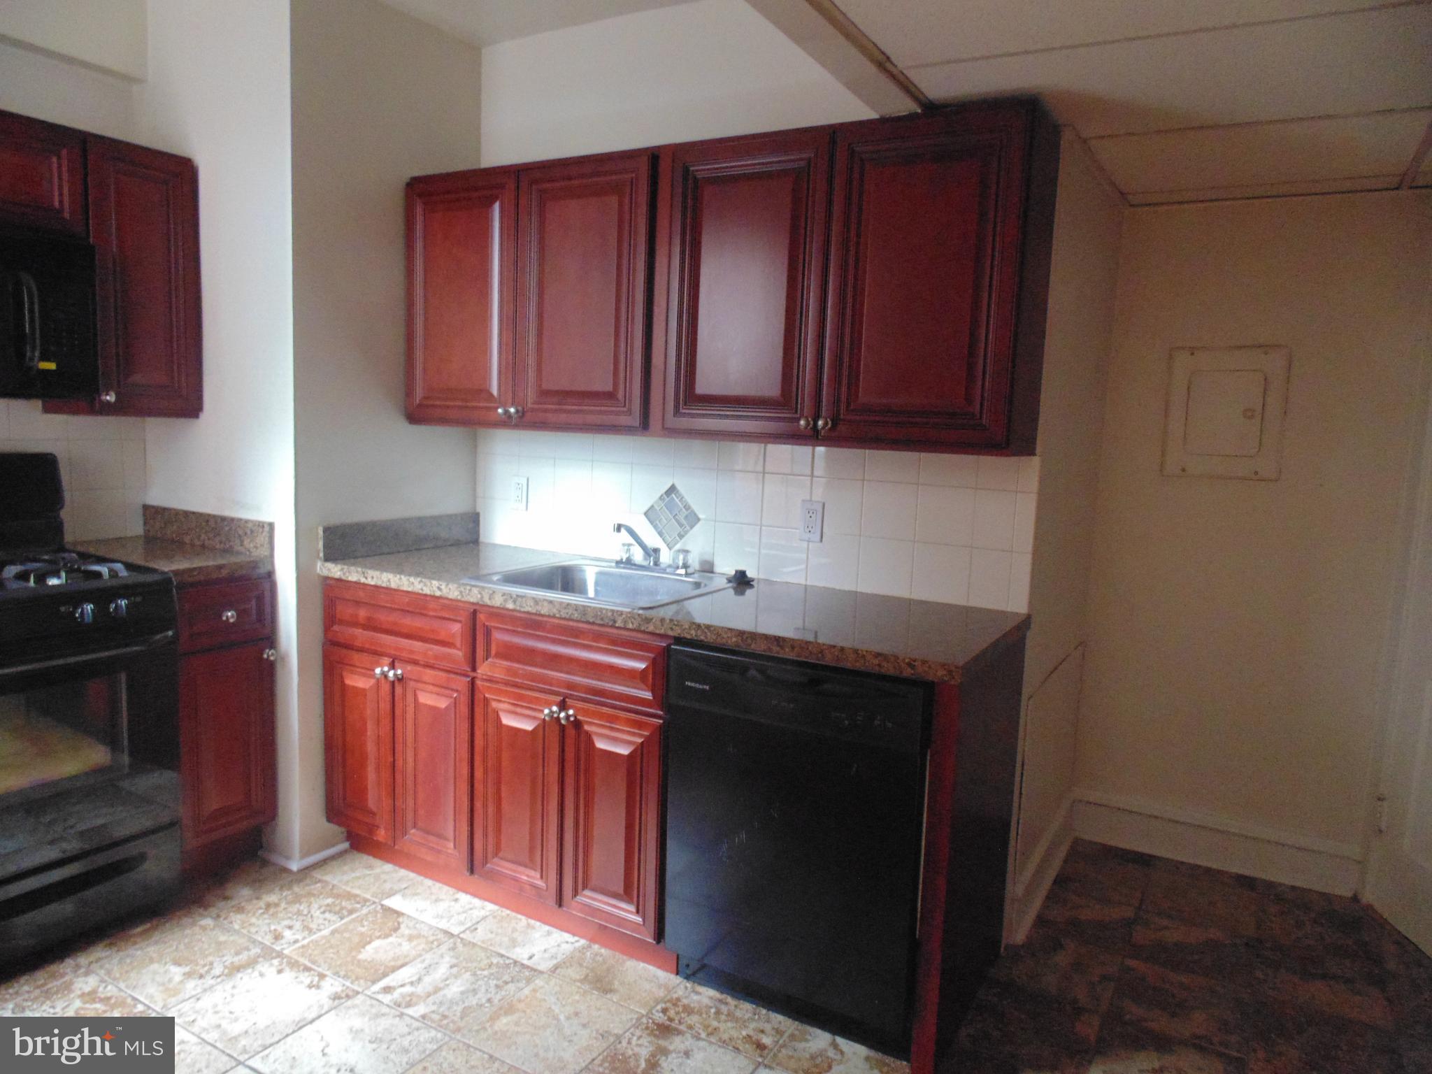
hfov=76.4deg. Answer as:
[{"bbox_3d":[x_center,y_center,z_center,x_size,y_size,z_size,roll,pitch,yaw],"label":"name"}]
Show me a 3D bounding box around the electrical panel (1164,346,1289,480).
[{"bbox_3d":[1.585,-0.388,2.843,0.325,0.410,0.030,6,8,26],"label":"electrical panel"}]

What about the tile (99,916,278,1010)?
[{"bbox_3d":[-1.280,1.030,2.218,0.298,0.010,0.291,6,7,30],"label":"tile"}]

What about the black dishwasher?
[{"bbox_3d":[0.289,0.668,2.254,0.605,0.865,0.590,6,8,29],"label":"black dishwasher"}]

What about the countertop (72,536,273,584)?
[{"bbox_3d":[-1.645,0.067,2.667,0.657,0.038,0.297,6,7,29],"label":"countertop"}]

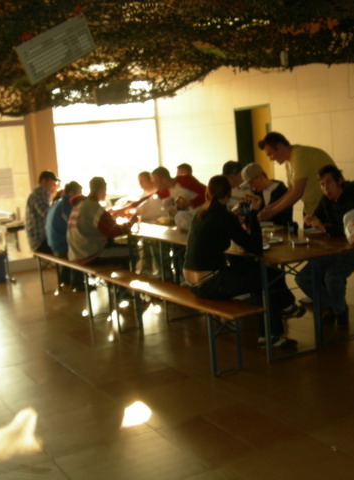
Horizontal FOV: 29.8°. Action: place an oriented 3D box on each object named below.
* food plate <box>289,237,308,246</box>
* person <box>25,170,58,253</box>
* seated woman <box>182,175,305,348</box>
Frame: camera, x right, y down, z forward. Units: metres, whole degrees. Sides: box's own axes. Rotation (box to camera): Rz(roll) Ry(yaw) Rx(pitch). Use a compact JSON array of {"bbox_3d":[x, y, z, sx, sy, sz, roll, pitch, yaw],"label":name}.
[{"bbox_3d":[0.911,0.023,5.023,0.153,0.036,0.153,-8,8,-28],"label":"food plate"},{"bbox_3d":[-1.434,-0.095,8.048,0.796,1.448,0.530,-9,8,-34],"label":"person"},{"bbox_3d":[0.430,0.179,4.986,0.979,1.357,0.561,-10,9,-39],"label":"seated woman"}]

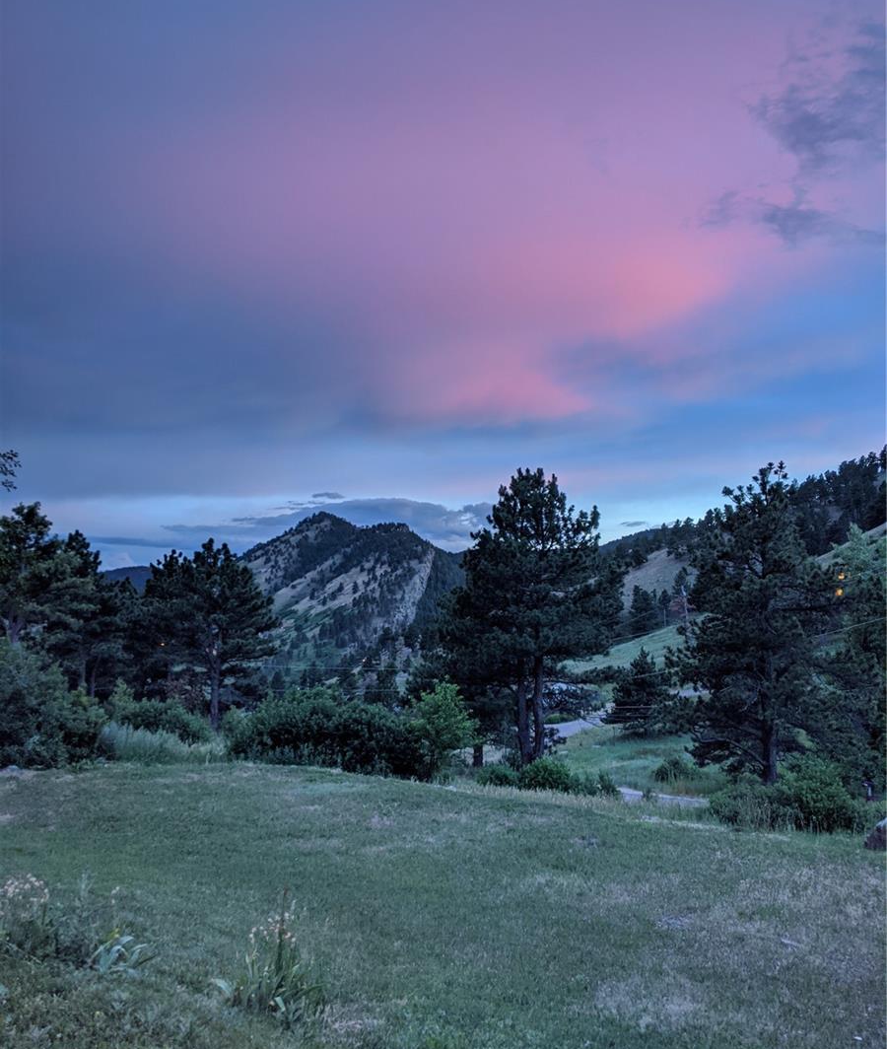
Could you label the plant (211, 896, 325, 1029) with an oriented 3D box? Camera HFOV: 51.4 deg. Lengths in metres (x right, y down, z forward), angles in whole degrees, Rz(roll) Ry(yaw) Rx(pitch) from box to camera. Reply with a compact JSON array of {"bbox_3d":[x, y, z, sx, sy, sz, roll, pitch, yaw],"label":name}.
[{"bbox_3d":[-0.778,1.943,4.100,0.476,0.557,0.420,0,-3,0],"label":"plant"}]

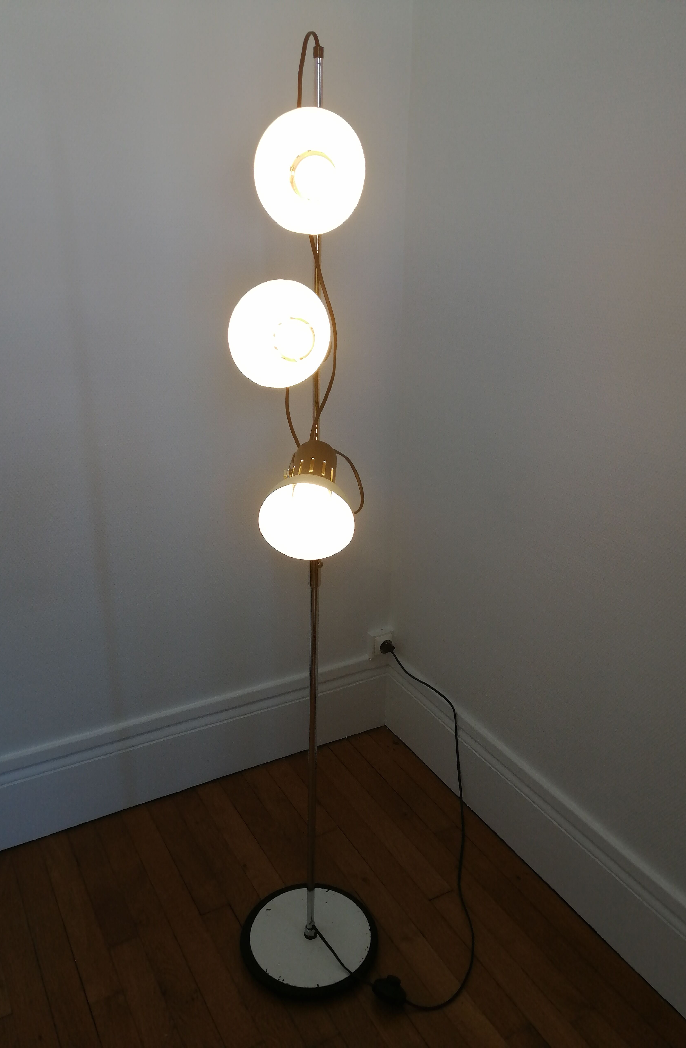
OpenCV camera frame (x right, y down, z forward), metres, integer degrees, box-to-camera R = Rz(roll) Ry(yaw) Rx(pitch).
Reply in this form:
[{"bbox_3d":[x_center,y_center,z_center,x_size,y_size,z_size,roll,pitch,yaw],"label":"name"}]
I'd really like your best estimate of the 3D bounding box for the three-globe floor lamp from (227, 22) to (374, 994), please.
[{"bbox_3d":[-0.057,0.114,1.404,0.288,1.671,0.321,1,21,1],"label":"three-globe floor lamp"}]

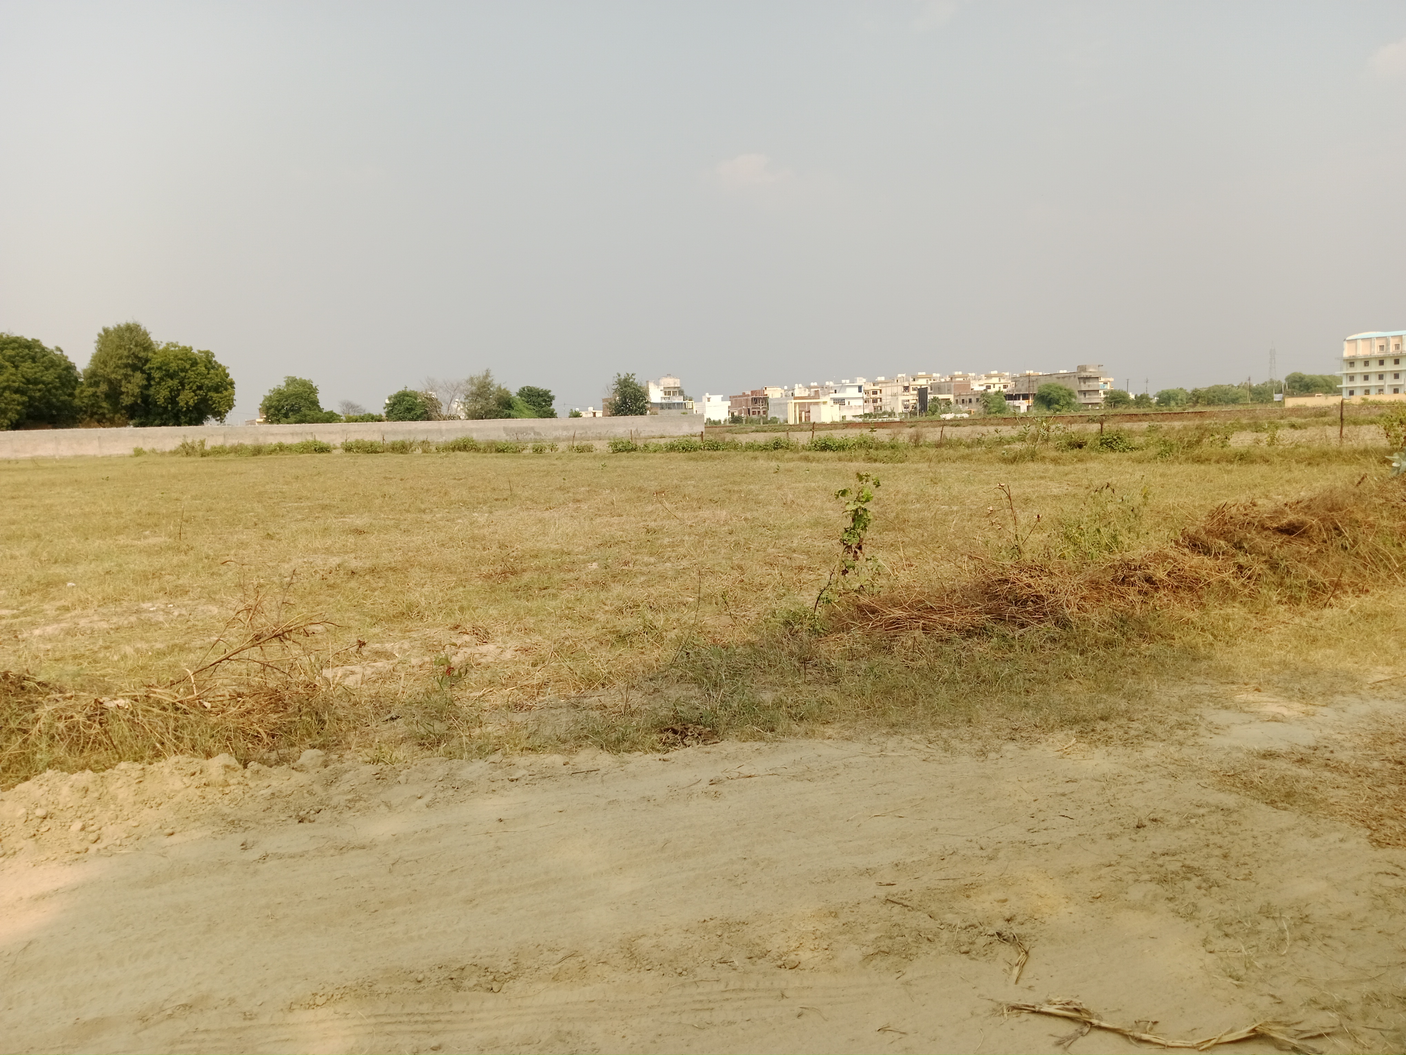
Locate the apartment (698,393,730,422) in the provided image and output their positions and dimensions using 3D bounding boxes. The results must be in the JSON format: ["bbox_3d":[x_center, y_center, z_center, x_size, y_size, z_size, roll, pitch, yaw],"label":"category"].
[{"bbox_3d":[2.715,-29.716,265.000,5.600,7.990,8.500,-4,6,-20],"label":"apartment"}]

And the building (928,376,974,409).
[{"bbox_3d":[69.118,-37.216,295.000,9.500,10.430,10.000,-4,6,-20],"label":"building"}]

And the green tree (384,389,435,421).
[{"bbox_3d":[-43.089,-16.977,155.000,7.420,6.770,7.000,-3,6,-15],"label":"green tree"}]

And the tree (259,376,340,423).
[{"bbox_3d":[-55.240,-16.471,145.000,11.010,8.450,9.500,-4,6,-21],"label":"tree"}]

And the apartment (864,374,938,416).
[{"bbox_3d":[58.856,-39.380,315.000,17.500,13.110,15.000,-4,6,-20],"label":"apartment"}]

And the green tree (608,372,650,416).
[{"bbox_3d":[-11.218,-19.157,160.000,6.320,8.650,6.000,-2,6,-4],"label":"green tree"}]

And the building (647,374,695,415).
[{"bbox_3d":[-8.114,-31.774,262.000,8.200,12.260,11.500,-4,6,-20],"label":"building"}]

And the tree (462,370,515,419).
[{"bbox_3d":[-32.008,-18.828,158.000,8.050,9.370,7.500,-2,6,-11],"label":"tree"}]

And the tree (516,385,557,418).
[{"bbox_3d":[-25.277,-18.018,160.000,6.160,6.990,6.000,-2,6,-9],"label":"tree"}]

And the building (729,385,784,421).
[{"bbox_3d":[13.449,-31.435,272.000,9.000,9.620,15.000,-4,6,-20],"label":"building"}]

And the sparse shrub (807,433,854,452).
[{"bbox_3d":[5.698,-3.789,47.000,1.750,0.780,1.100,2,7,27],"label":"sparse shrub"}]

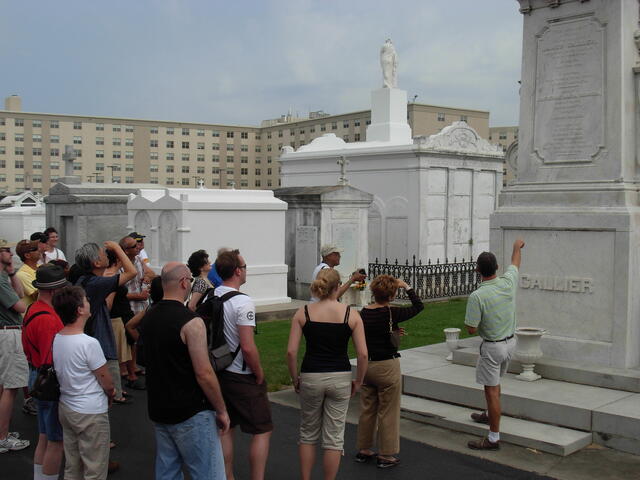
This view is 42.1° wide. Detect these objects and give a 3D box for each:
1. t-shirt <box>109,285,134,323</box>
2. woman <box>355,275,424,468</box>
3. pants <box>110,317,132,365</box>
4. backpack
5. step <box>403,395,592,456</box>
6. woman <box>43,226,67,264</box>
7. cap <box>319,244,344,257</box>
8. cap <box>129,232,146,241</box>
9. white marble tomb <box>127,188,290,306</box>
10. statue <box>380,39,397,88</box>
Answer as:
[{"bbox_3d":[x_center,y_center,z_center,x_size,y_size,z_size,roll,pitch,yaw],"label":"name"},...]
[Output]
[{"bbox_3d":[-2.452,0.733,10.250,0.300,0.560,0.420,0,2,15],"label":"t-shirt"},{"bbox_3d":[0.563,1.074,6.938,0.550,1.570,0.450,1,2,33],"label":"woman"},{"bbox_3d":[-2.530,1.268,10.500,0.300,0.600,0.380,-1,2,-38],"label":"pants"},{"bbox_3d":[-0.682,0.634,5.700,0.310,0.550,0.340,-1,3,-40],"label":"backpack"},{"bbox_3d":[1.501,1.778,8.187,0.560,0.085,2.250,-2,3,-44],"label":"step"},{"bbox_3d":[-3.443,0.735,10.777,0.340,1.780,0.480,2,2,41],"label":"woman"},{"bbox_3d":[0.143,0.126,9.550,0.265,0.130,0.180,-4,2,3],"label":"cap"},{"bbox_3d":[-2.416,-0.026,11.000,0.250,0.135,0.175,-8,2,17],"label":"cap"},{"bbox_3d":[-2.251,0.139,16.864,2.720,2.330,1.970,-2,3,-45],"label":"white marble tomb"},{"bbox_3d":[1.885,-4.872,22.900,0.440,1.400,0.400,-1,2,-34],"label":"statue"}]

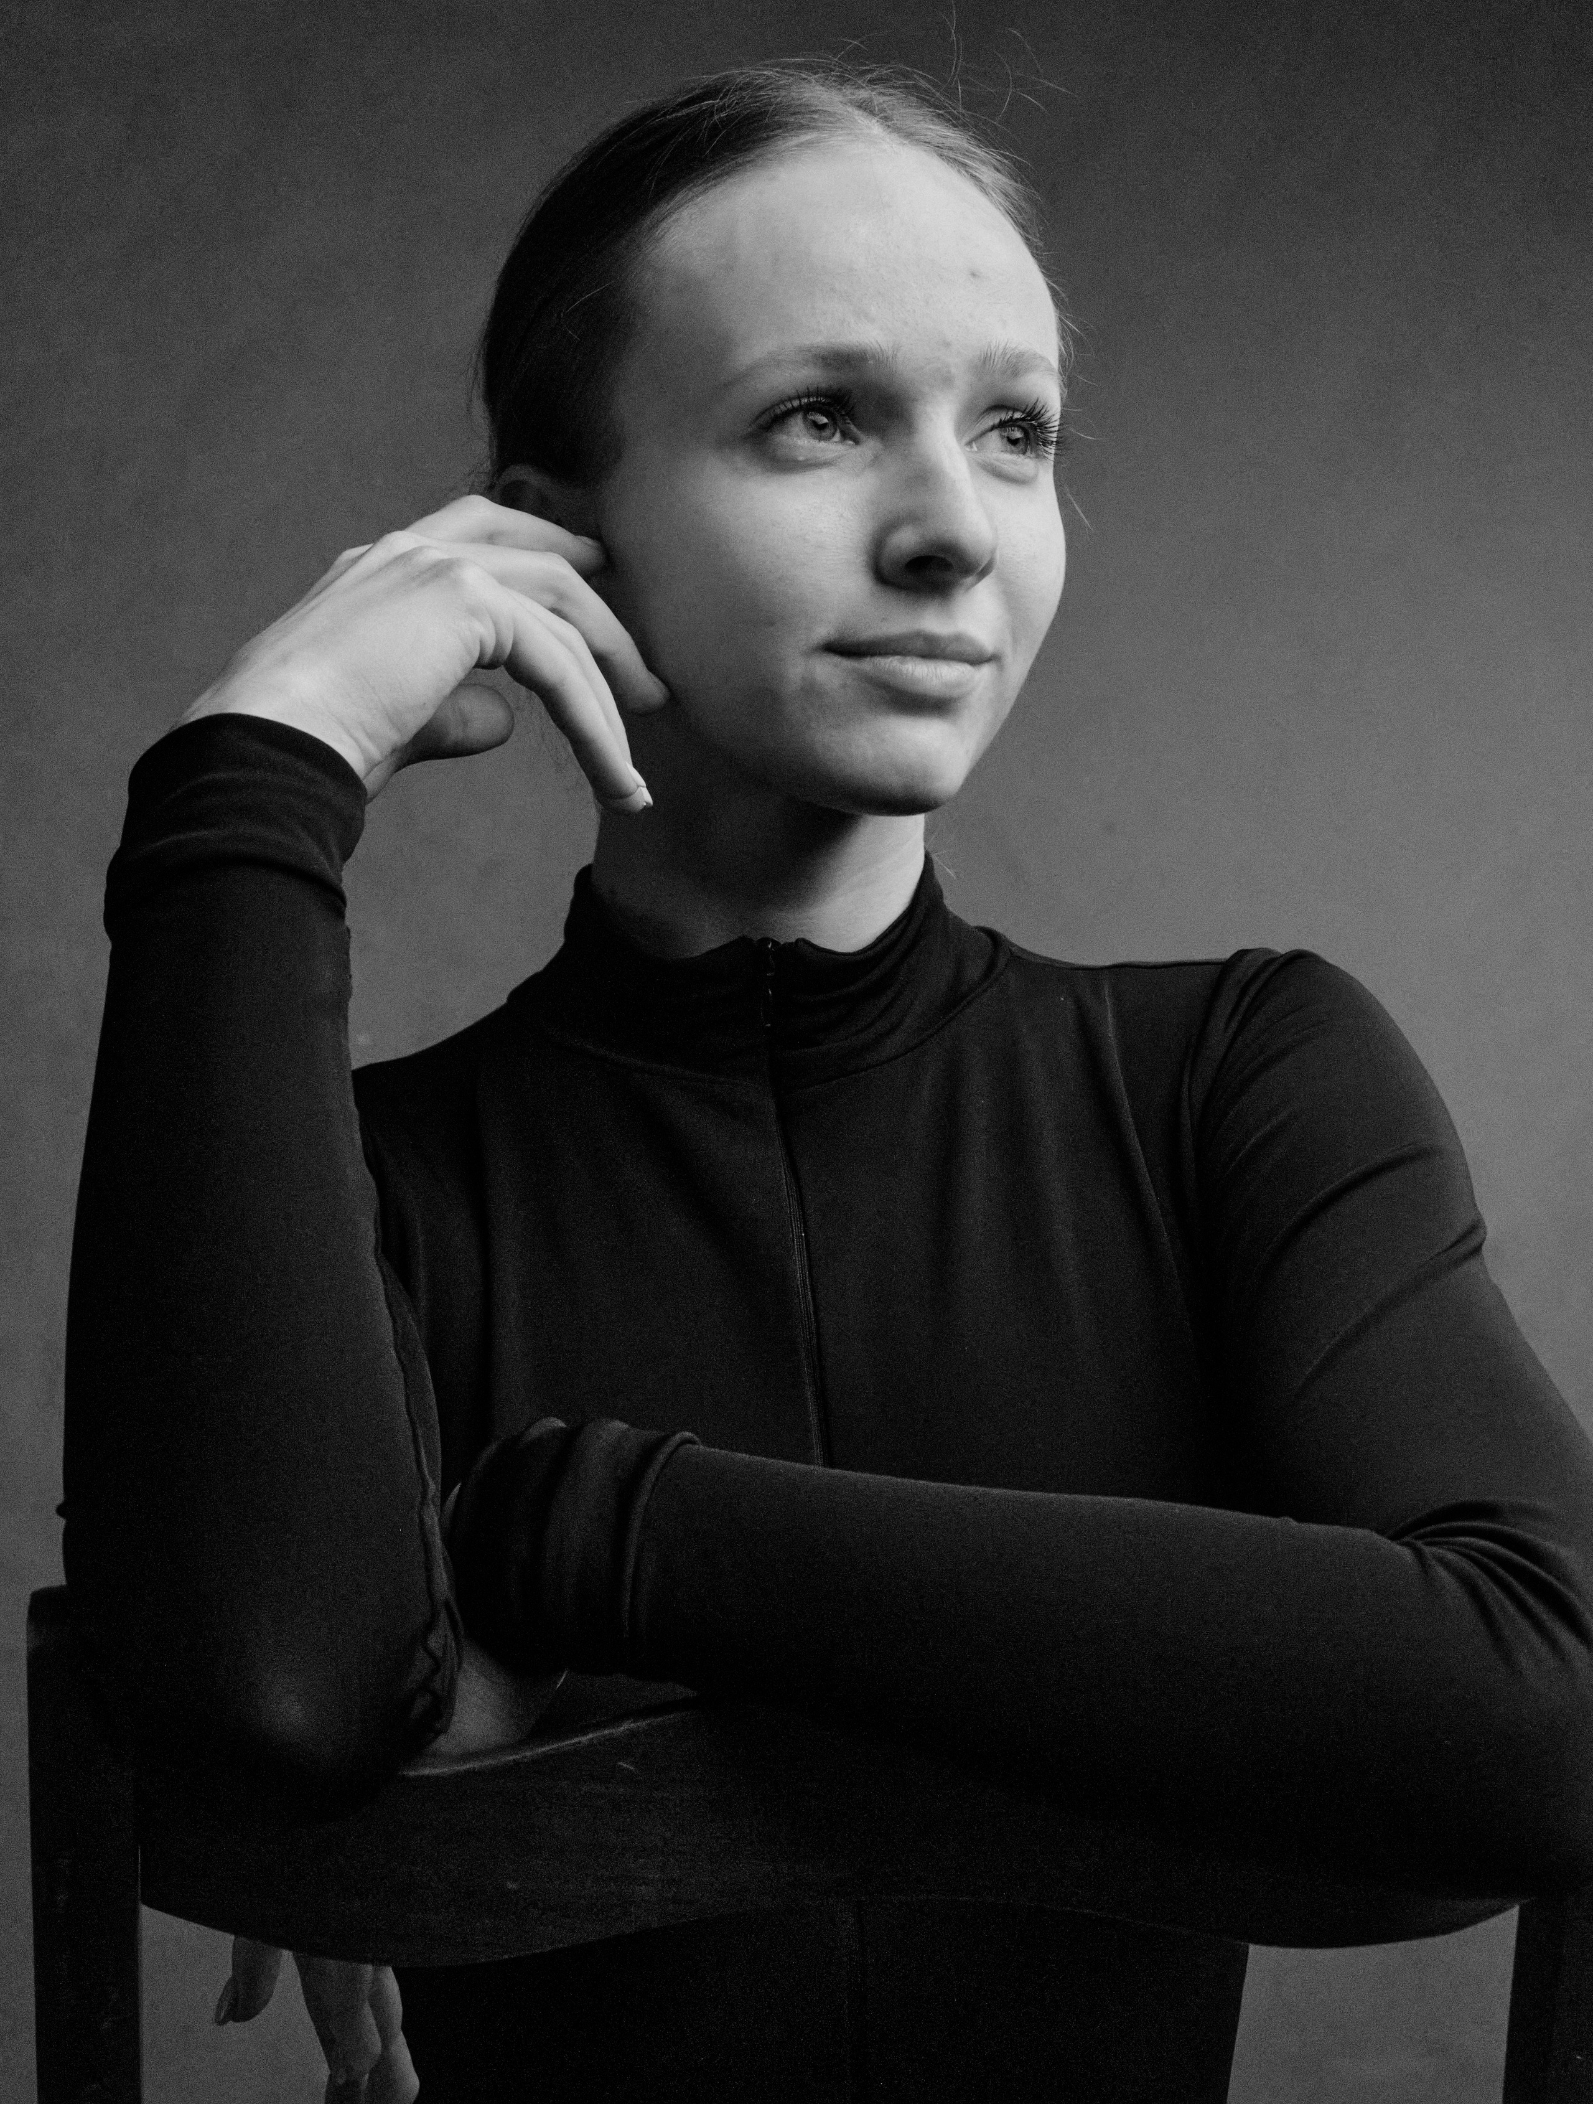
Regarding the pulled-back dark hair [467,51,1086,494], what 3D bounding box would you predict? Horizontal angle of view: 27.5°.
[{"bbox_3d":[-0.010,-0.207,0.965,0.160,0.165,0.190,-1,-6,-32],"label":"pulled-back dark hair"}]

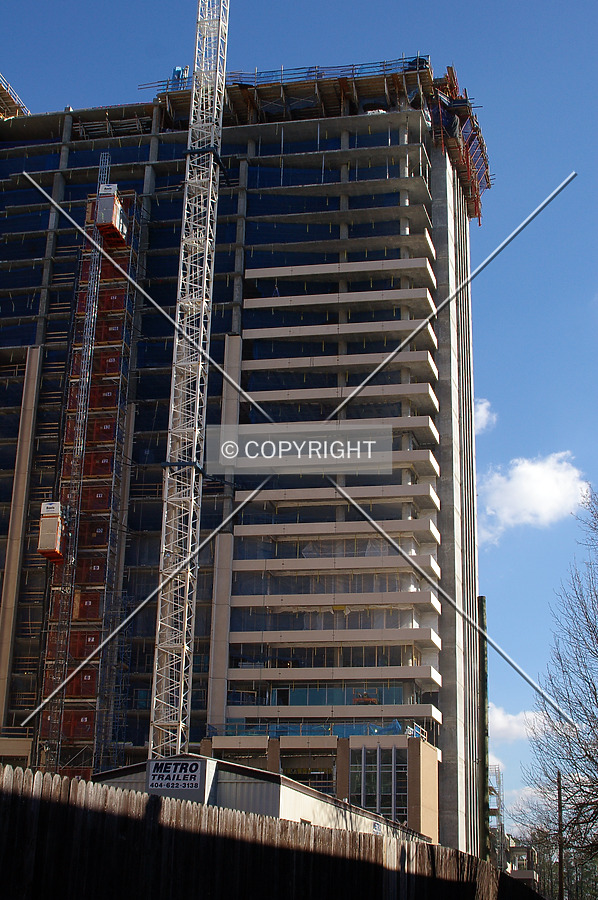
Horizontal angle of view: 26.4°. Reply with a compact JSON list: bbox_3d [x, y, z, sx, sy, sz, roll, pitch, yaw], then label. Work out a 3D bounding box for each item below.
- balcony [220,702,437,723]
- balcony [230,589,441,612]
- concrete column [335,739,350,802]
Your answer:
[{"bbox_3d":[2.920,21.367,102.543,16.993,0.909,4.323,-2,-20,10],"label":"balcony"},{"bbox_3d":[3.143,12.990,106.717,17.116,0.921,4.493,-2,-21,10],"label":"balcony"},{"bbox_3d":[3.367,24.983,94.564,0.930,6.800,0.900,-2,-20,10],"label":"concrete column"}]

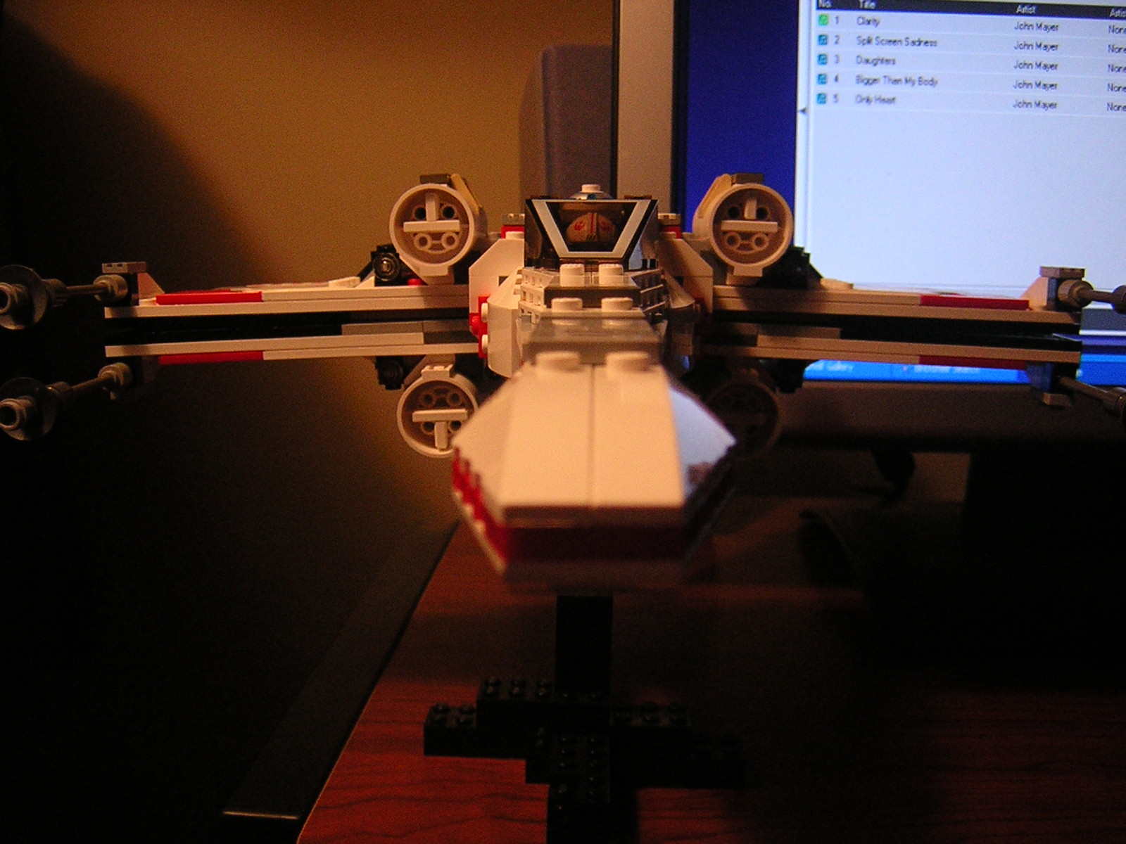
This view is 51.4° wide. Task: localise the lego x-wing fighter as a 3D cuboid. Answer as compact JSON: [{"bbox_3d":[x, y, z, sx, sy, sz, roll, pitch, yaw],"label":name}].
[{"bbox_3d":[0.006,-0.019,0.264,0.298,0.083,0.332,0,9,1],"label":"lego x-wing fighter"}]

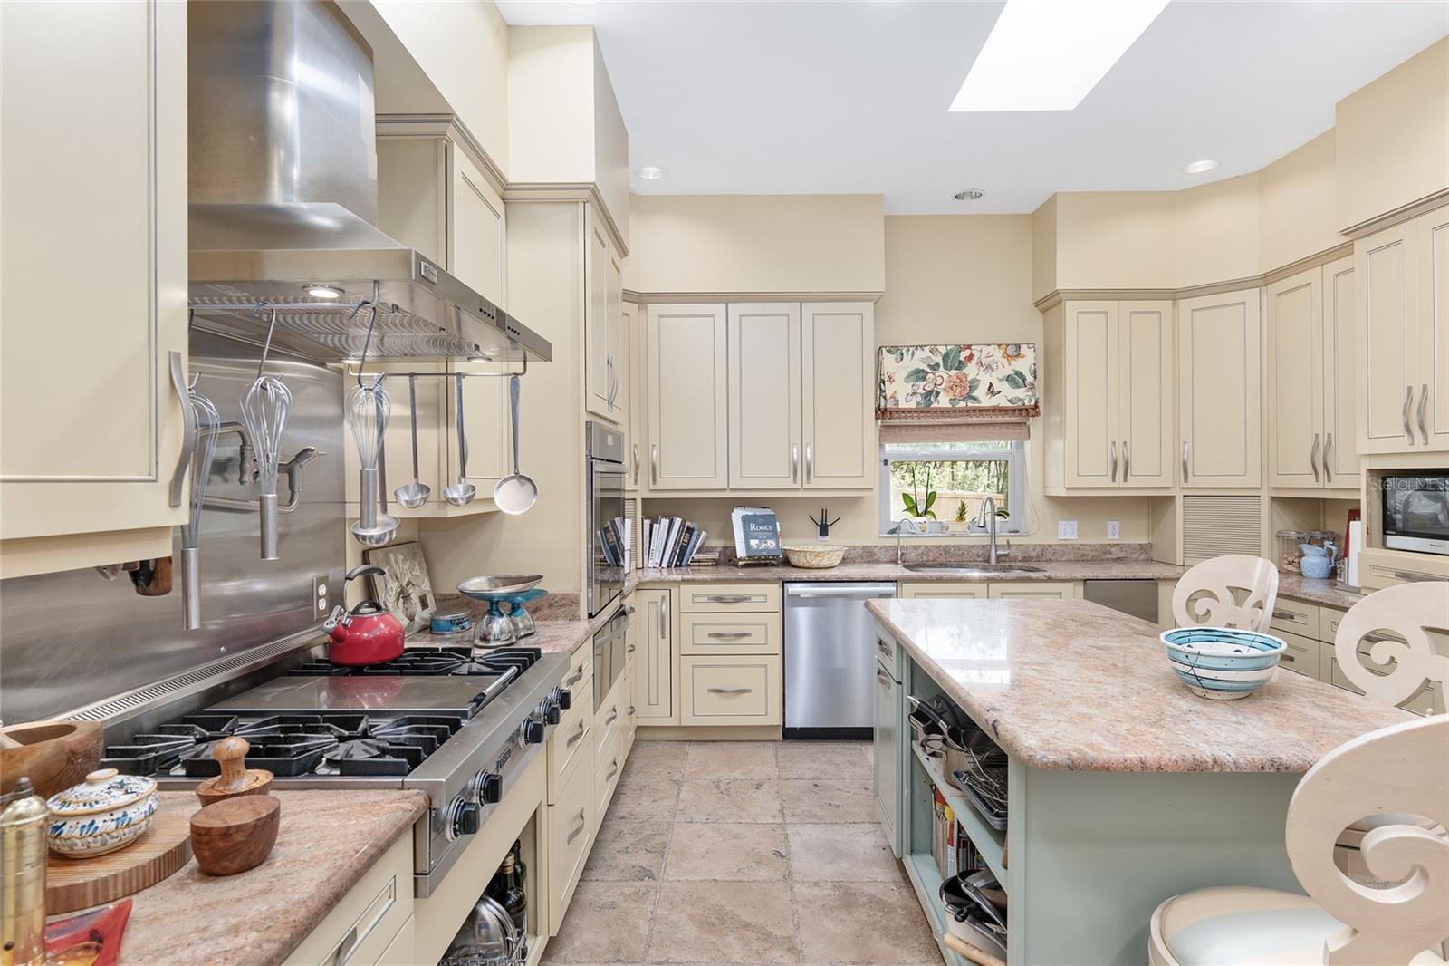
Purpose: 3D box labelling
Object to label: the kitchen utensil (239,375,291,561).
[{"bbox_3d":[-0.812,-0.027,1.285,0.075,0.323,0.075,0,0,1],"label":"kitchen utensil"}]

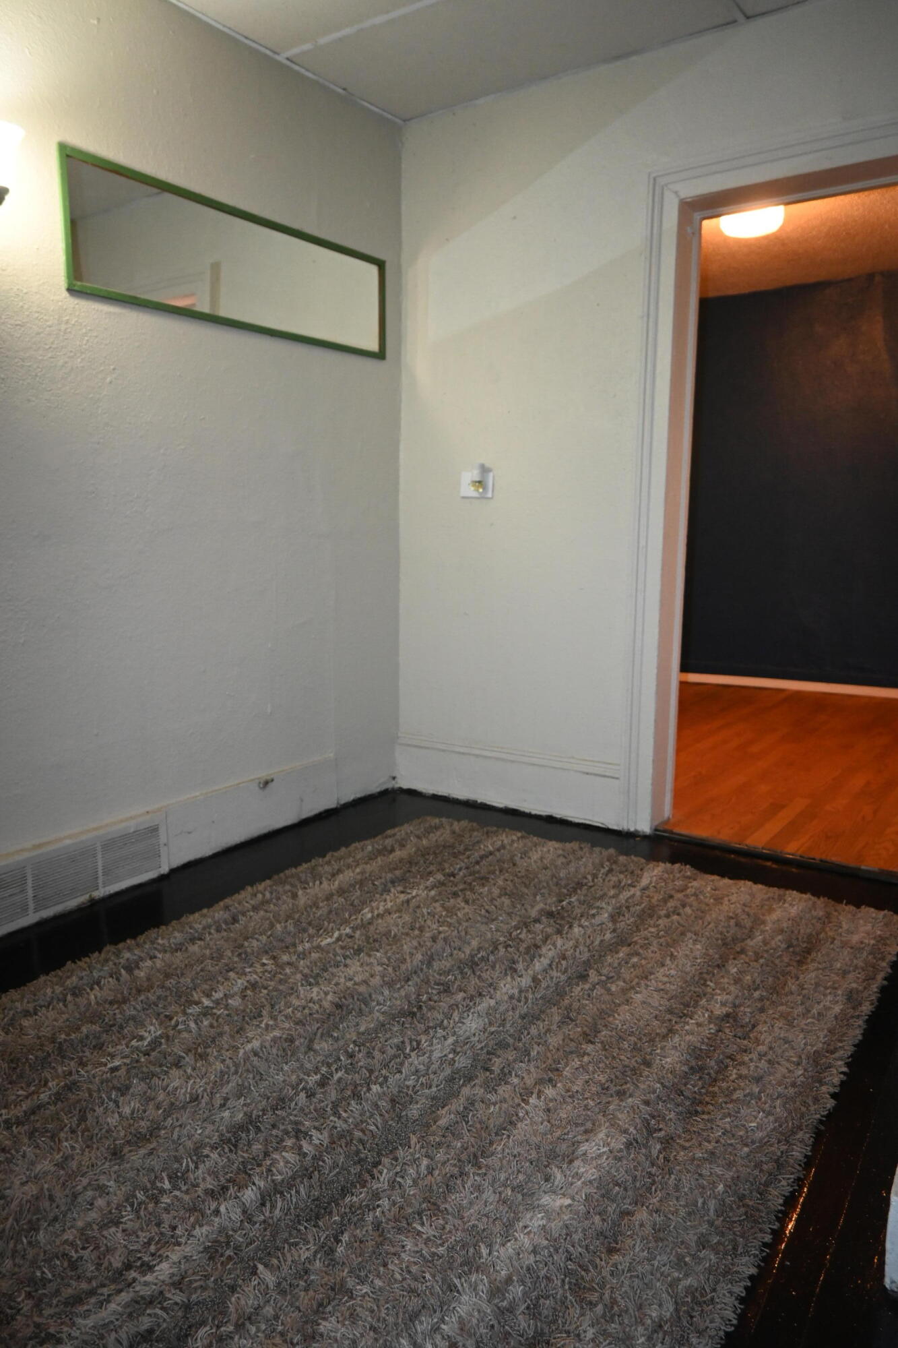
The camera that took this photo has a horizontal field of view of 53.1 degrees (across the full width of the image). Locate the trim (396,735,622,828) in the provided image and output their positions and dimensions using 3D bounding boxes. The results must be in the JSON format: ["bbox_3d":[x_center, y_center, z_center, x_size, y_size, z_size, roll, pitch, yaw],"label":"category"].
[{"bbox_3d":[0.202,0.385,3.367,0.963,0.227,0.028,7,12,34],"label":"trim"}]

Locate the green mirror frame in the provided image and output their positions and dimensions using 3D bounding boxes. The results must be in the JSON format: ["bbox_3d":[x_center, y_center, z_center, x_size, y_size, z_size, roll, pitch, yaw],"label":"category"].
[{"bbox_3d":[-0.607,-1.230,2.757,0.025,0.340,1.250,8,12,36],"label":"green mirror frame"}]

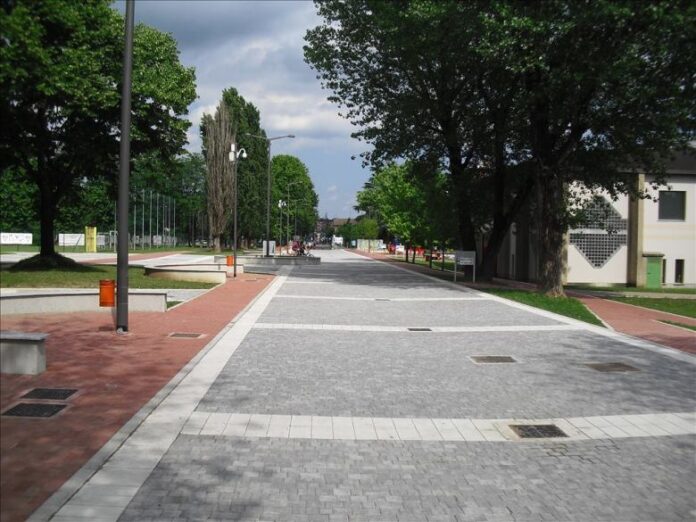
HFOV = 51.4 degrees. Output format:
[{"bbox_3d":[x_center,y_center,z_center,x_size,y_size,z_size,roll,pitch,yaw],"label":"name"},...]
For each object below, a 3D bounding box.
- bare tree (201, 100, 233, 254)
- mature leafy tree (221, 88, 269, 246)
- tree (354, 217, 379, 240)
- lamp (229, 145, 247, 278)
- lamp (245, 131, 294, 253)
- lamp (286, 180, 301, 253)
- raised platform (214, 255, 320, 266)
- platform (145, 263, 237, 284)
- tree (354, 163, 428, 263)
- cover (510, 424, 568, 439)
[{"bbox_3d":[-16.524,-10.761,92.000,4.300,19.100,4.300,1,2,-3],"label":"bare tree"},{"bbox_3d":[-15.729,-13.912,110.000,7.200,24.400,7.200,1,2,-3],"label":"mature leafy tree"},{"bbox_3d":[2.721,-3.555,101.000,3.400,4.800,3.400,1,2,-3],"label":"tree"},{"bbox_3d":[-4.937,-2.323,32.400,0.820,6.000,0.350,1,2,-3],"label":"lamp"},{"bbox_3d":[-6.166,-5.095,57.000,3.800,10.100,0.350,1,2,-3],"label":"lamp"},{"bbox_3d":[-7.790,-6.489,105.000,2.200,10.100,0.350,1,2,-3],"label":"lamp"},{"bbox_3d":[-5.439,-0.050,48.900,7.400,0.500,2.400,1,2,-3],"label":"raised platform"},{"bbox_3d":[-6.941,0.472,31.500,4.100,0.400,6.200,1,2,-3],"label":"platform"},{"bbox_3d":[3.772,-4.121,60.000,5.900,8.300,5.900,1,2,-3],"label":"tree"},{"bbox_3d":[1.693,1.508,6.400,0.430,0.030,0.430,1,2,-3],"label":"cover"}]

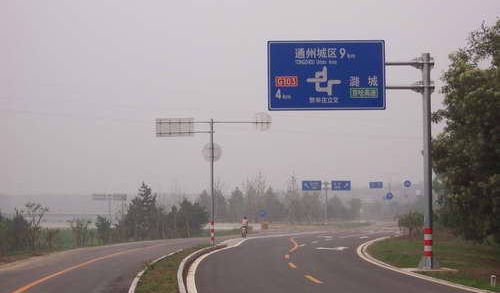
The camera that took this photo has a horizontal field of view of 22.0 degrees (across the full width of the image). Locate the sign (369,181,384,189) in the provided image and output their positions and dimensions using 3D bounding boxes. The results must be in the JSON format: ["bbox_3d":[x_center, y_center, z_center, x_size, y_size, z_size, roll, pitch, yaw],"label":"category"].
[{"bbox_3d":[18.500,5.704,188.000,2.000,0.970,0.120,0,-3,0],"label":"sign"}]

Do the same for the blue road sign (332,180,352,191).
[{"bbox_3d":[14.465,6.301,203.000,3.000,1.550,0.150,0,-3,0],"label":"blue road sign"}]

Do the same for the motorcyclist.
[{"bbox_3d":[-0.391,5.882,93.000,0.620,1.600,1.800,0,-3,0],"label":"motorcyclist"}]

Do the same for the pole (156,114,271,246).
[{"bbox_3d":[-1.918,1.758,68.500,6.150,7.050,0.300,0,-3,0],"label":"pole"}]

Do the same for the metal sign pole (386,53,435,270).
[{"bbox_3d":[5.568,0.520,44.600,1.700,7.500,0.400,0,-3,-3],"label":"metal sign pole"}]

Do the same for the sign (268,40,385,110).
[{"bbox_3d":[2.681,-2.462,44.700,4.070,2.420,0.120,0,-3,-3],"label":"sign"}]

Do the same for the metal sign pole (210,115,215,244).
[{"bbox_3d":[-1.988,1.918,68.500,0.180,6.700,0.180,0,-3,0],"label":"metal sign pole"}]

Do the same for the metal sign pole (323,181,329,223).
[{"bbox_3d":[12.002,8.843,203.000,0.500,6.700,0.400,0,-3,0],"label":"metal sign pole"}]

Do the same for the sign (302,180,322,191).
[{"bbox_3d":[9.807,6.301,203.000,3.000,1.550,0.150,0,-3,0],"label":"sign"}]

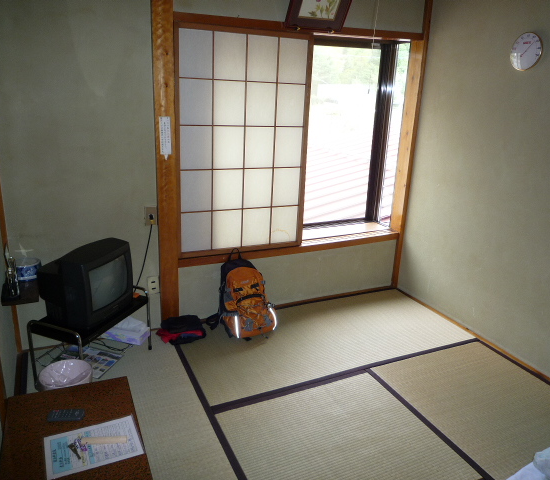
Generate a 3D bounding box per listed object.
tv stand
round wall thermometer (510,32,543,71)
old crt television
[{"bbox_3d":[-0.980,0.523,2.527,0.335,0.410,0.560,8,19,18],"label":"tv stand"},{"bbox_3d":[1.403,-1.052,2.579,0.035,0.205,0.205,-6,20,-24],"label":"round wall thermometer"},{"bbox_3d":[-1.032,0.203,2.483,0.350,0.350,0.372,8,19,18],"label":"old crt television"}]

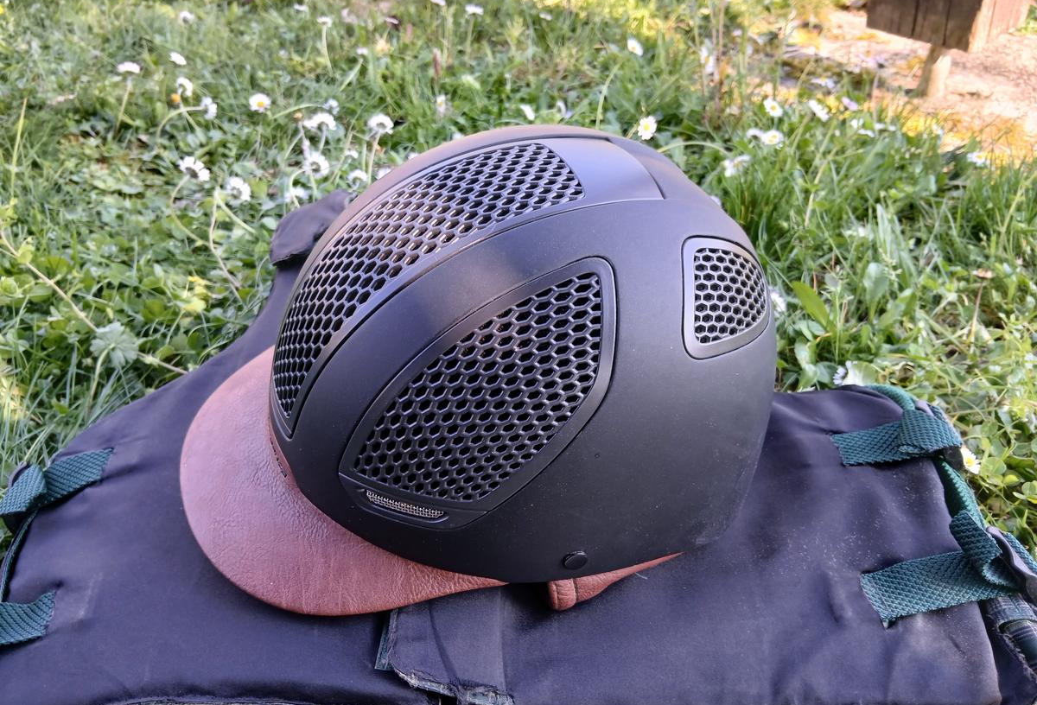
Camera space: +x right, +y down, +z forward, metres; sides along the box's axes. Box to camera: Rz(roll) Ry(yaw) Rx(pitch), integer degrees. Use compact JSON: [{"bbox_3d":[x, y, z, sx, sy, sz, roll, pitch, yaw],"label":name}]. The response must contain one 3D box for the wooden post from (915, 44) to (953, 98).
[{"bbox_3d":[0.668,-0.450,1.250,0.036,0.085,0.036,-24,43,-30],"label":"wooden post"}]

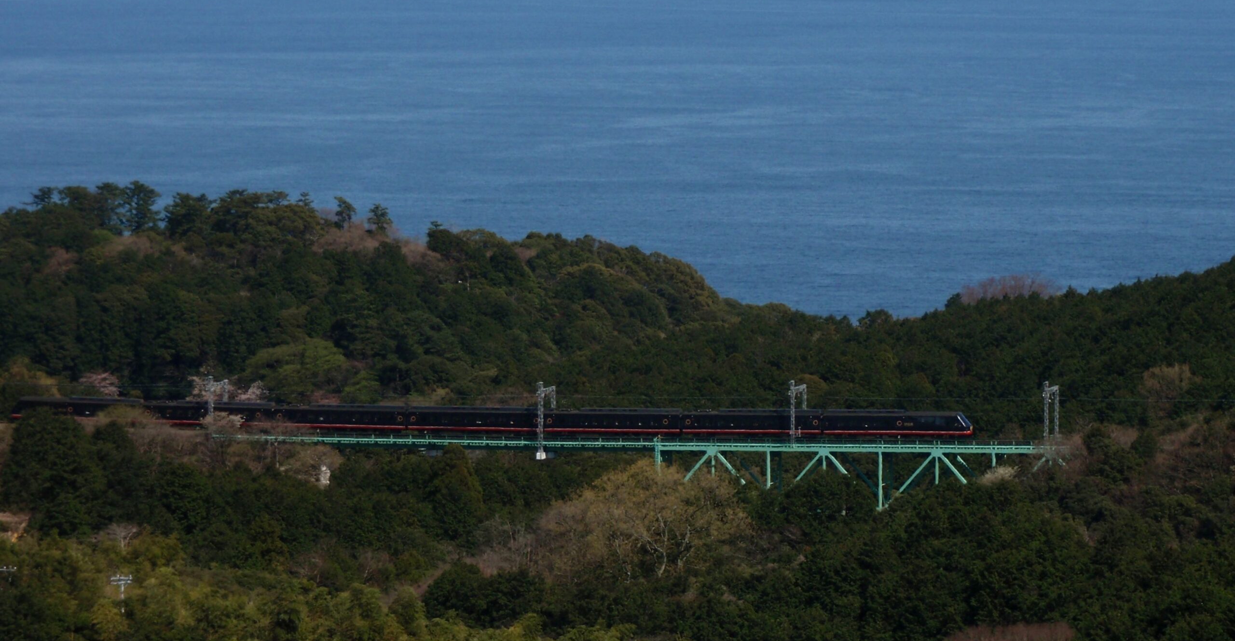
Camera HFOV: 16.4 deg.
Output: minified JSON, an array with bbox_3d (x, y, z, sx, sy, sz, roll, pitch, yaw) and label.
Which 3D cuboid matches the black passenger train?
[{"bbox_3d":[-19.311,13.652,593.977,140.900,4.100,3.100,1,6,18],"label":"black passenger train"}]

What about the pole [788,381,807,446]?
[{"bbox_3d":[24.519,12.368,578.939,0.750,9.160,6.100,2,6,19],"label":"pole"}]

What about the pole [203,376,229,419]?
[{"bbox_3d":[-56.455,11.704,605.313,0.750,8.240,6.100,2,6,17],"label":"pole"}]

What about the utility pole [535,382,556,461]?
[{"bbox_3d":[-9.650,13.598,590.639,0.750,10.860,6.100,2,6,18],"label":"utility pole"}]

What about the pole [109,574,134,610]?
[{"bbox_3d":[-40.558,25.269,351.237,1.850,9.000,0.500,-2,6,-18],"label":"pole"}]

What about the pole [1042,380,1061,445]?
[{"bbox_3d":[57.488,12.132,567.218,0.750,8.680,6.100,2,6,20],"label":"pole"}]

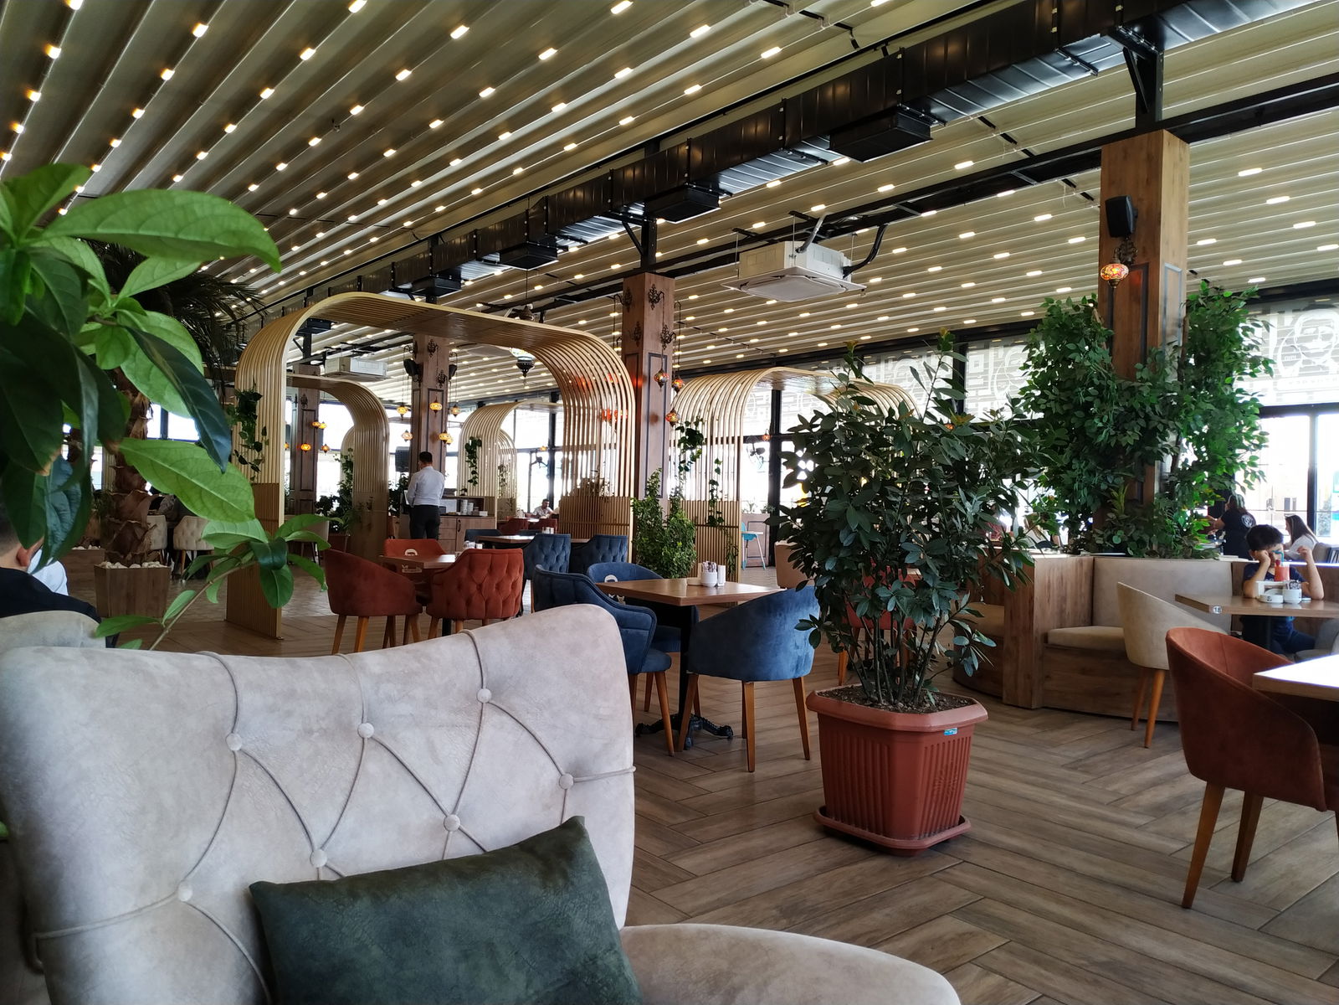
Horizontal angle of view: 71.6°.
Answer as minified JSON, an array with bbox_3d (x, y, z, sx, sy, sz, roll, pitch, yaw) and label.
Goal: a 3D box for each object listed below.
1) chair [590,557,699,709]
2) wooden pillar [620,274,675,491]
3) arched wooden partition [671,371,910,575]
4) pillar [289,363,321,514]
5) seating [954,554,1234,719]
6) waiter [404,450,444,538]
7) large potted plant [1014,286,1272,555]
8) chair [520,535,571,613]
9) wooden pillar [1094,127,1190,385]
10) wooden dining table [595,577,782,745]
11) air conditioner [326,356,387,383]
[{"bbox_3d":[-0.158,0.759,5.051,0.570,0.820,0.580,2,-1,-44],"label":"chair"},{"bbox_3d":[-0.275,-0.680,10.549,0.390,3.720,0.390,1,0,-40],"label":"wooden pillar"},{"bbox_3d":[1.738,-0.162,12.438,3.540,2.880,1.420,2,-1,-40],"label":"arched wooden partition"},{"bbox_3d":[-7.322,-0.852,18.640,0.400,3.720,0.400,1,0,-40],"label":"pillar"},{"bbox_3d":[2.850,0.798,5.950,1.800,0.920,1.150,1,0,5],"label":"seating"},{"bbox_3d":[-3.208,0.234,12.200,0.500,1.800,0.330,2,0,-25],"label":"waiter"},{"bbox_3d":[3.201,-0.534,6.280,1.700,1.880,1.250,1,0,0],"label":"large potted plant"},{"bbox_3d":[-1.392,0.748,9.747,0.580,0.840,0.580,2,-1,-40],"label":"chair"},{"bbox_3d":[3.380,-0.652,6.720,0.440,3.870,0.440,2,-1,-40],"label":"wooden pillar"},{"bbox_3d":[0.089,0.801,4.711,0.710,0.745,0.710,2,-1,-40],"label":"wooden dining table"},{"bbox_3d":[-5.398,-2.280,15.848,0.920,0.310,0.920,1,0,-40],"label":"air conditioner"}]

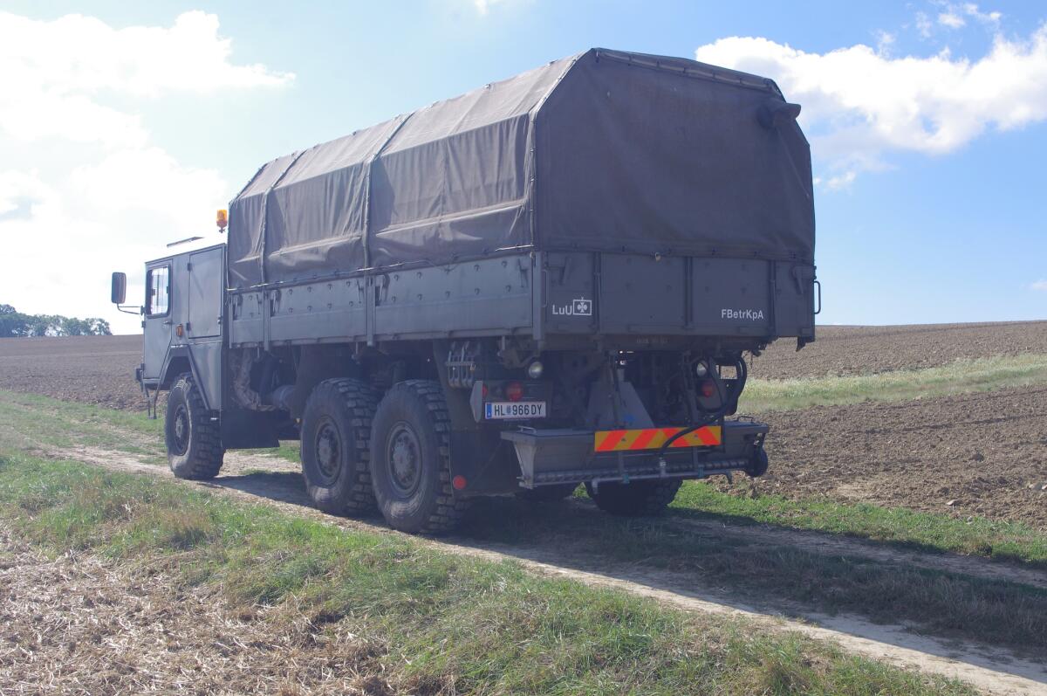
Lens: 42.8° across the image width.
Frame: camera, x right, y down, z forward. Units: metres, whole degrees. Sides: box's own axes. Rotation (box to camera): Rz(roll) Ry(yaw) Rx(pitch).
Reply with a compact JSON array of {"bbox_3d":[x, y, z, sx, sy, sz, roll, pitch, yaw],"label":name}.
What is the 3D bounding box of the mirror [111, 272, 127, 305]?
[{"bbox_3d":[-4.813,-0.712,15.884,0.190,0.375,0.090,0,-1,-41],"label":"mirror"}]

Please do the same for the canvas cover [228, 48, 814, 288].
[{"bbox_3d":[-0.400,-1.294,11.923,2.510,1.399,5.779,0,-1,-33],"label":"canvas cover"}]

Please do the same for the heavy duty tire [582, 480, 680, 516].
[{"bbox_3d":[0.963,0.857,11.776,0.340,1.220,1.220,0,-1,-33],"label":"heavy duty tire"}]

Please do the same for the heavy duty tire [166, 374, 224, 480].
[{"bbox_3d":[-3.708,0.899,15.095,0.340,1.210,1.210,0,-1,-33],"label":"heavy duty tire"}]

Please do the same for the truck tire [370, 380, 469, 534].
[{"bbox_3d":[-0.827,0.859,10.623,0.340,1.220,1.220,0,-1,-33],"label":"truck tire"}]

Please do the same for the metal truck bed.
[{"bbox_3d":[-0.394,-0.311,11.915,2.510,0.606,5.749,0,-1,-33],"label":"metal truck bed"}]

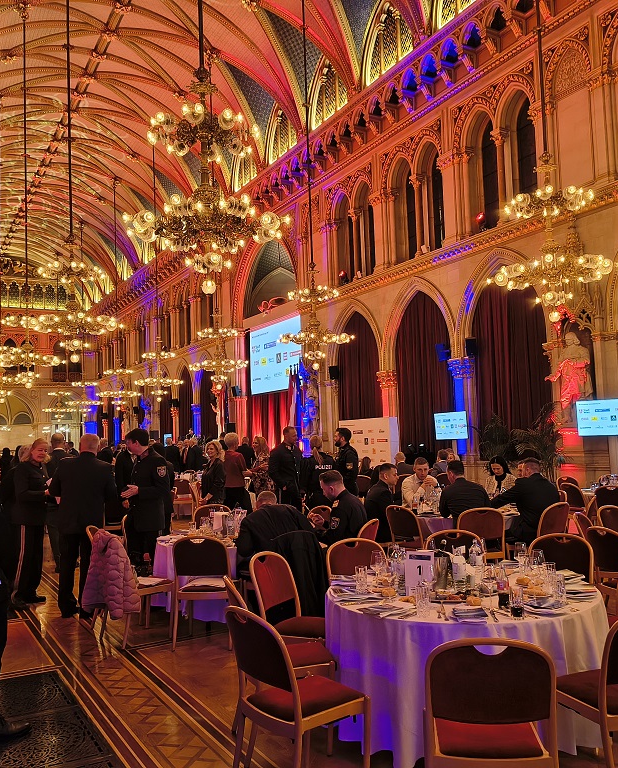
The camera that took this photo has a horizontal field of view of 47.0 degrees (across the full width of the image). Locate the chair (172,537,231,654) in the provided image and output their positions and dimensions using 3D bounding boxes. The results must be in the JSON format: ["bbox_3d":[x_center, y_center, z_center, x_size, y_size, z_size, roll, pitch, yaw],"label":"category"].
[{"bbox_3d":[-0.845,1.690,5.941,0.470,0.900,0.560,-3,-4,9],"label":"chair"}]

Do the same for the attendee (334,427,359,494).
[{"bbox_3d":[0.517,1.437,9.469,0.380,1.720,0.520,-2,-4,-7],"label":"attendee"}]

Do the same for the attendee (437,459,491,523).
[{"bbox_3d":[1.629,1.488,7.454,0.540,1.340,0.820,-1,-4,-10],"label":"attendee"}]

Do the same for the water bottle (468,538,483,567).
[{"bbox_3d":[1.019,1.081,4.361,0.086,0.260,0.086,-2,-4,0],"label":"water bottle"}]

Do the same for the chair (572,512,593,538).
[{"bbox_3d":[2.563,1.569,6.091,0.550,0.900,0.470,-4,-5,24],"label":"chair"}]

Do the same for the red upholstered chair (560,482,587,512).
[{"bbox_3d":[3.668,1.758,9.436,0.570,0.880,0.490,-1,-4,-14],"label":"red upholstered chair"}]

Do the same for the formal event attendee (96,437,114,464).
[{"bbox_3d":[-3.602,1.806,12.404,0.360,1.705,0.520,-3,-4,11],"label":"formal event attendee"}]

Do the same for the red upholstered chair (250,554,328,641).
[{"bbox_3d":[-0.008,1.534,4.443,0.560,0.885,0.460,-4,-5,27],"label":"red upholstered chair"}]

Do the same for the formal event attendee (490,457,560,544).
[{"bbox_3d":[2.279,1.460,7.484,0.620,1.350,0.850,1,-6,-38],"label":"formal event attendee"}]

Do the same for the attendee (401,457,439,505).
[{"bbox_3d":[1.319,1.519,8.206,0.550,1.320,0.750,-1,-4,-6],"label":"attendee"}]

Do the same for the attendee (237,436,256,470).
[{"bbox_3d":[-1.312,1.937,14.960,0.500,1.680,0.340,-2,-4,3],"label":"attendee"}]

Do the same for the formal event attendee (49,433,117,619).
[{"bbox_3d":[-2.246,1.393,7.102,0.580,1.770,0.400,-1,-4,-14],"label":"formal event attendee"}]

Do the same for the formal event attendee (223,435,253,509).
[{"bbox_3d":[-0.972,1.515,9.716,0.500,1.700,0.420,-5,-6,40],"label":"formal event attendee"}]

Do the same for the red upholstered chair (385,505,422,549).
[{"bbox_3d":[1.161,1.702,7.419,0.560,0.885,0.460,1,-5,-36],"label":"red upholstered chair"}]

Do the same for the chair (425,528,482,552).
[{"bbox_3d":[1.108,1.507,5.018,0.490,0.880,0.570,-1,-4,-8],"label":"chair"}]

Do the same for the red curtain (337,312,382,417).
[{"bbox_3d":[1.700,0.413,23.347,0.250,5.651,2.650,0,-5,-29],"label":"red curtain"}]

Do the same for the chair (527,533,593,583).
[{"bbox_3d":[1.597,1.470,4.739,0.570,0.880,0.490,2,-6,-45],"label":"chair"}]

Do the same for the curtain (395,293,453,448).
[{"bbox_3d":[3.965,-0.213,24.729,0.300,5.950,3.100,0,-5,-30],"label":"curtain"}]

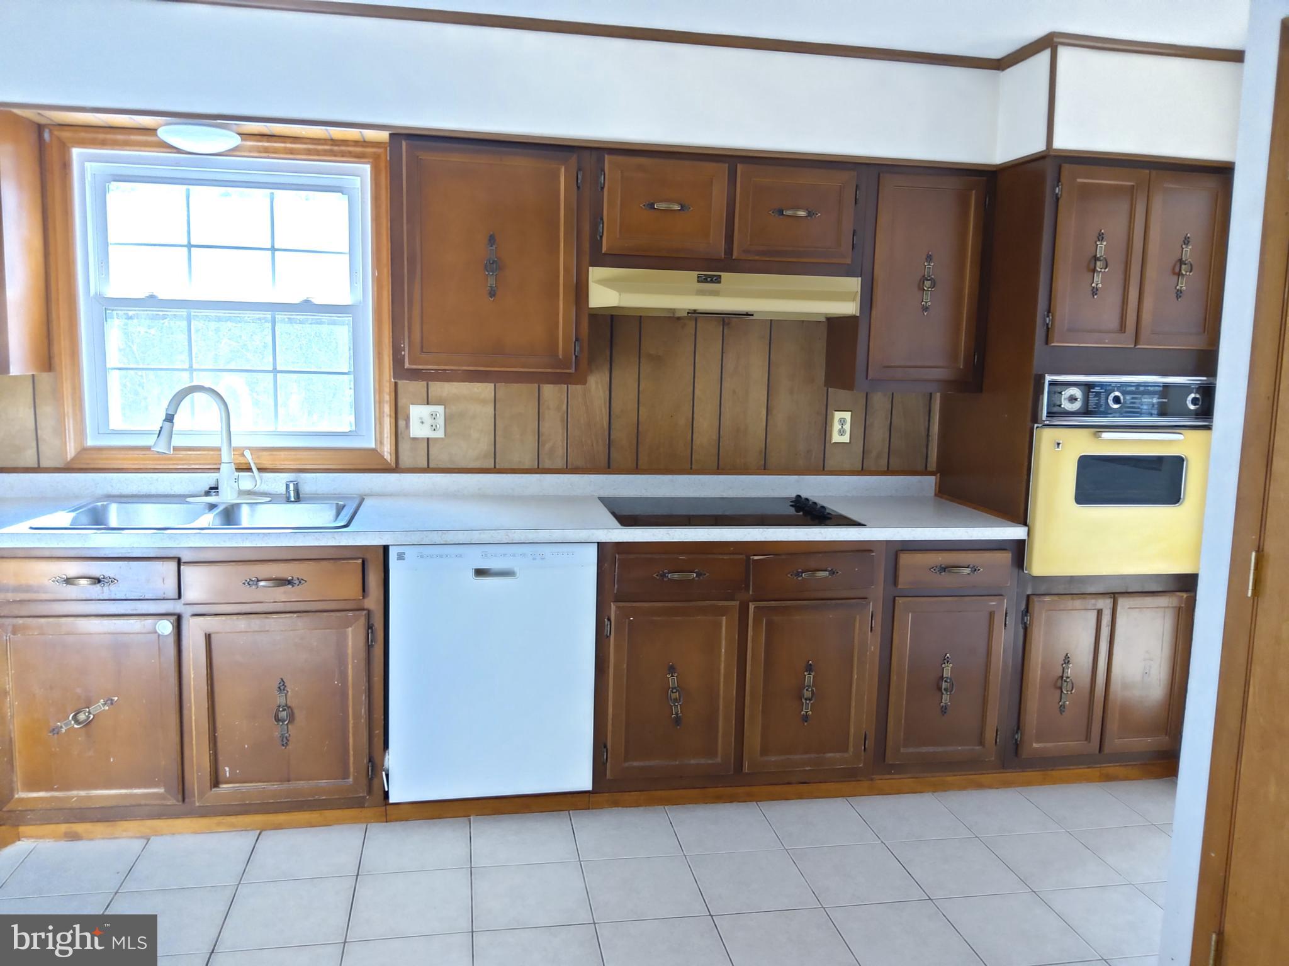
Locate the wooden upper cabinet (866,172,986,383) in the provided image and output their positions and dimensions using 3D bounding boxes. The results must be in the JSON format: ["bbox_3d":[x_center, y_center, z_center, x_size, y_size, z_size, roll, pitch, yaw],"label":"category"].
[{"bbox_3d":[0.935,-0.703,3.420,0.442,0.732,0.301,0,8,-10],"label":"wooden upper cabinet"}]

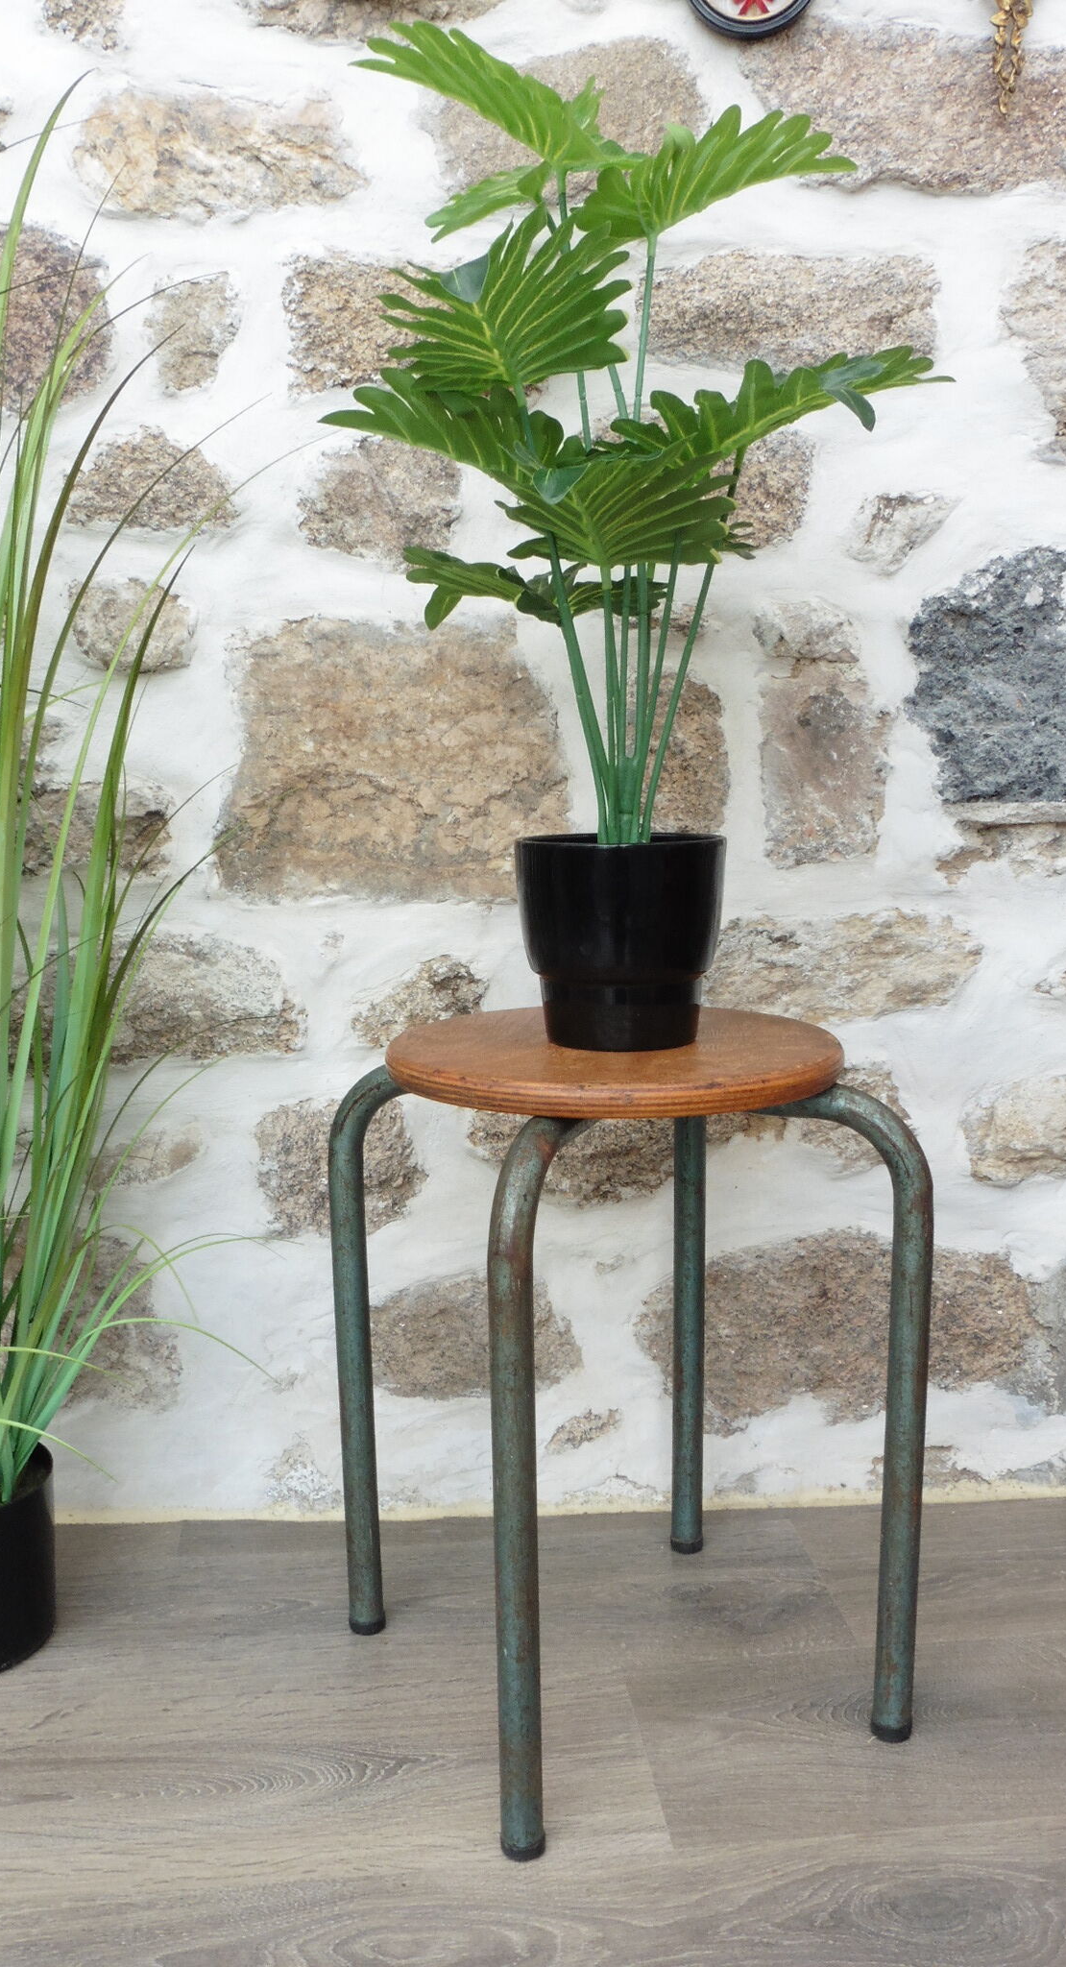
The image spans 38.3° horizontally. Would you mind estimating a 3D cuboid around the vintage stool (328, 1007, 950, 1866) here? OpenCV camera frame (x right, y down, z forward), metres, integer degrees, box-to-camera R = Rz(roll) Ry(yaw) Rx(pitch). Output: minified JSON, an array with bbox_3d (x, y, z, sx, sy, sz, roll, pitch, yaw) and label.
[{"bbox_3d":[0.057,0.261,1.048,0.304,0.450,0.304,-4,9,-26],"label":"vintage stool"}]

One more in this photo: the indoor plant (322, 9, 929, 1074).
[{"bbox_3d":[0.063,-0.280,0.981,0.390,0.640,0.340,0,8,0],"label":"indoor plant"}]

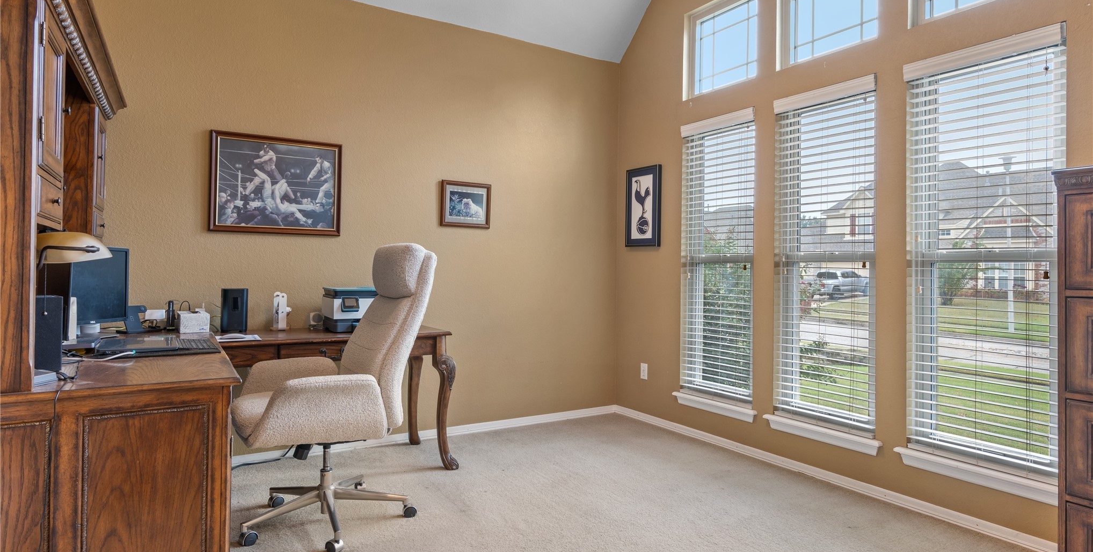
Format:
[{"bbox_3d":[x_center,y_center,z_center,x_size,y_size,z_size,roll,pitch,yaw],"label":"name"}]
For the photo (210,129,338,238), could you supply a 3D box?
[{"bbox_3d":[-1.524,-0.517,3.286,0.676,0.545,0.030,1,0,-31],"label":"photo"}]

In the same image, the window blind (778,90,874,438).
[{"bbox_3d":[1.489,-0.089,3.095,0.060,1.760,0.581,1,0,-31],"label":"window blind"}]

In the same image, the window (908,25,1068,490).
[{"bbox_3d":[1.868,-0.076,2.494,0.055,1.705,0.588,0,0,-31],"label":"window"}]

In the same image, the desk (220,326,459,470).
[{"bbox_3d":[-1.134,0.688,3.156,1.140,0.765,0.630,0,0,-31],"label":"desk"}]

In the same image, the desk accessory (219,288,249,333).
[{"bbox_3d":[-1.673,0.185,3.097,0.132,0.235,0.110,0,0,-31],"label":"desk accessory"}]

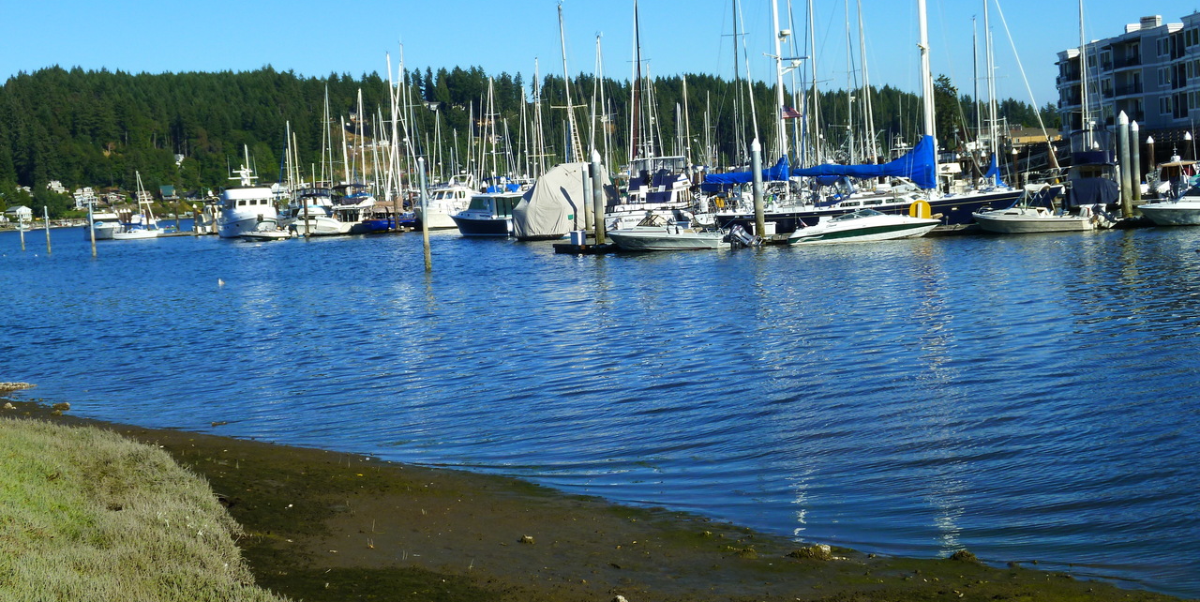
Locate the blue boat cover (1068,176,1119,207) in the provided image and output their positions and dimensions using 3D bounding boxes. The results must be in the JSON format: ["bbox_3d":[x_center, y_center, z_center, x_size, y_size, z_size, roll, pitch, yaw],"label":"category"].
[{"bbox_3d":[22.989,-5.109,77.500,2.400,1.300,1.600,-2,4,16],"label":"blue boat cover"}]

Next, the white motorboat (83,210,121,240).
[{"bbox_3d":[-55.682,-8.352,187.000,3.100,3.300,8.800,-6,5,-31],"label":"white motorboat"}]

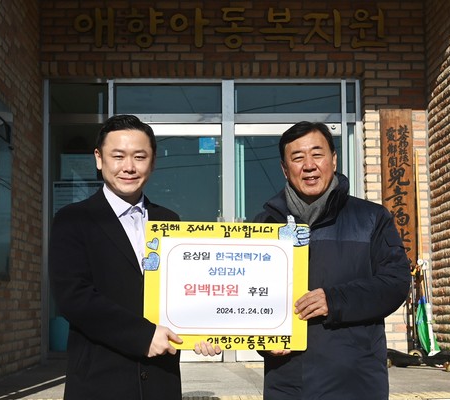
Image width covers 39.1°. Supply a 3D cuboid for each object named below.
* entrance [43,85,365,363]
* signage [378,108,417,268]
[{"bbox_3d":[-0.191,0.174,5.370,2.700,2.400,0.200,0,-3,-1],"label":"entrance"},{"bbox_3d":[1.452,-0.092,5.300,0.270,1.360,0.050,0,-3,-1],"label":"signage"}]

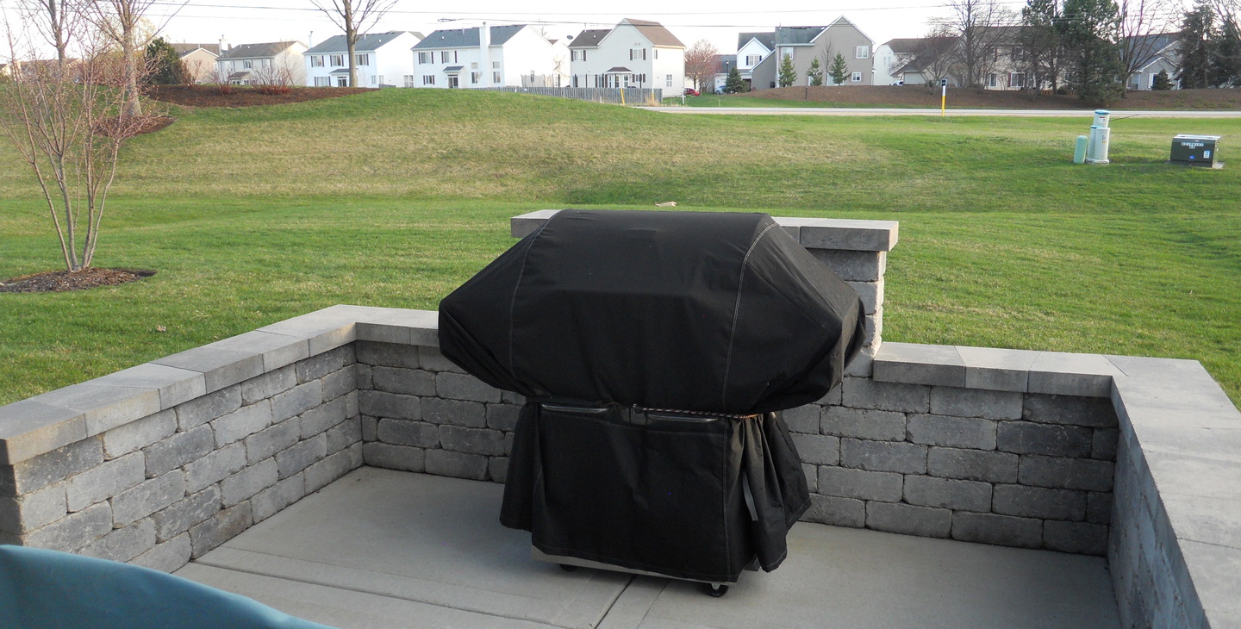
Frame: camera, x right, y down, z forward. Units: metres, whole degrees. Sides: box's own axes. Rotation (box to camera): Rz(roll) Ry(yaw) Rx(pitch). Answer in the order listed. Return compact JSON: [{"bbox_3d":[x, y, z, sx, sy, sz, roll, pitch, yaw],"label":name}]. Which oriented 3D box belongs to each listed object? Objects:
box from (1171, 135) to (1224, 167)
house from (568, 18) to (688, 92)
[{"bbox_3d":[11.647,-3.323,20.288,0.770,0.600,0.740,9,16,36],"label":"box"},{"bbox_3d":[1.111,-29.805,117.512,10.860,8.800,10.460,5,14,25],"label":"house"}]

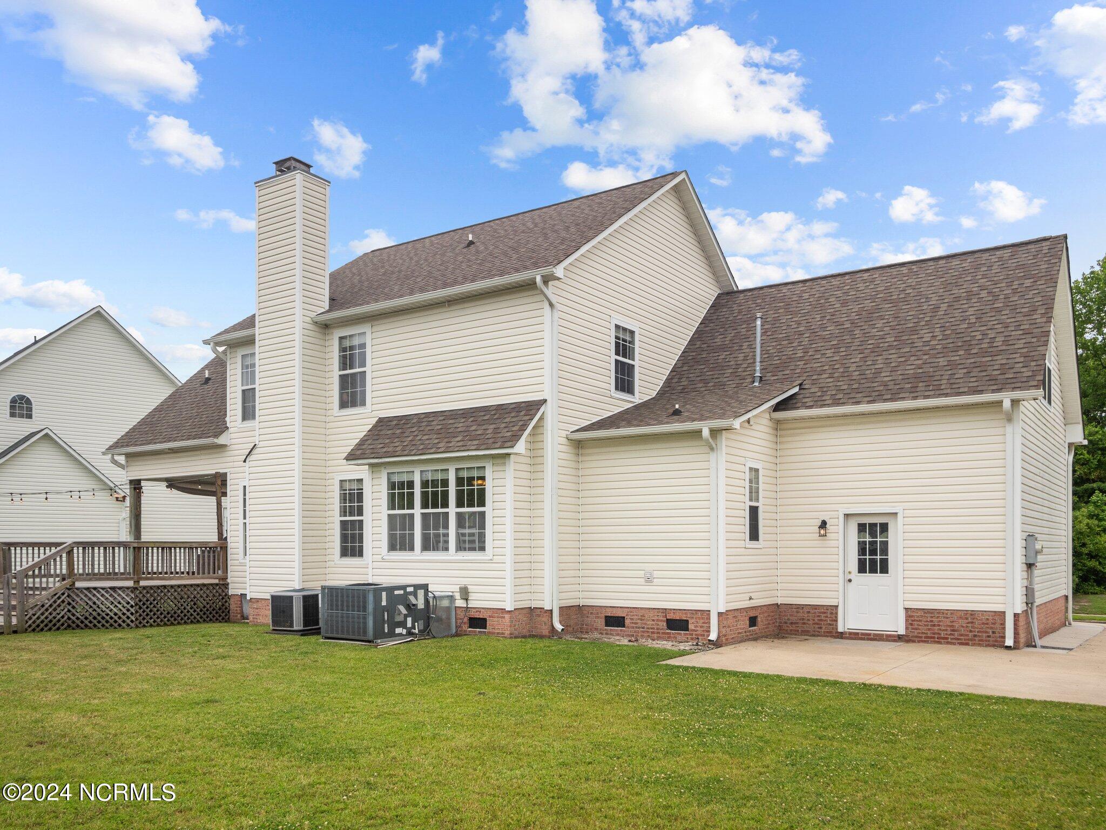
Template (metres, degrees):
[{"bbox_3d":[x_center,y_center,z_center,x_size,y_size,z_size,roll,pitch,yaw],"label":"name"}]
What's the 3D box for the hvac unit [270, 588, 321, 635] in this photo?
[{"bbox_3d":[-4.667,3.540,16.288,0.630,0.675,0.630,-3,-6,34],"label":"hvac unit"}]

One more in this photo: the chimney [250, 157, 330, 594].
[{"bbox_3d":[-5.372,-0.771,18.281,1.552,8.989,0.808,-3,-6,34],"label":"chimney"}]

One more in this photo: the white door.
[{"bbox_3d":[5.522,2.719,15.469,0.887,2.031,0.090,-3,-6,34],"label":"white door"}]

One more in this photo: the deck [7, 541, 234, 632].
[{"bbox_3d":[-9.455,3.567,19.031,3.227,1.710,4.866,-3,-6,34],"label":"deck"}]

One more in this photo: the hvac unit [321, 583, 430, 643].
[{"bbox_3d":[-2.943,3.252,14.863,1.200,0.882,1.270,-3,-6,34],"label":"hvac unit"}]

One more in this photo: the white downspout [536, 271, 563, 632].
[{"bbox_3d":[-0.007,0.663,14.973,0.220,5.990,0.540,-3,-6,34],"label":"white downspout"}]

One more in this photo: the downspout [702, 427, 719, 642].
[{"bbox_3d":[2.502,1.923,14.268,0.120,3.420,0.360,-3,-6,34],"label":"downspout"}]

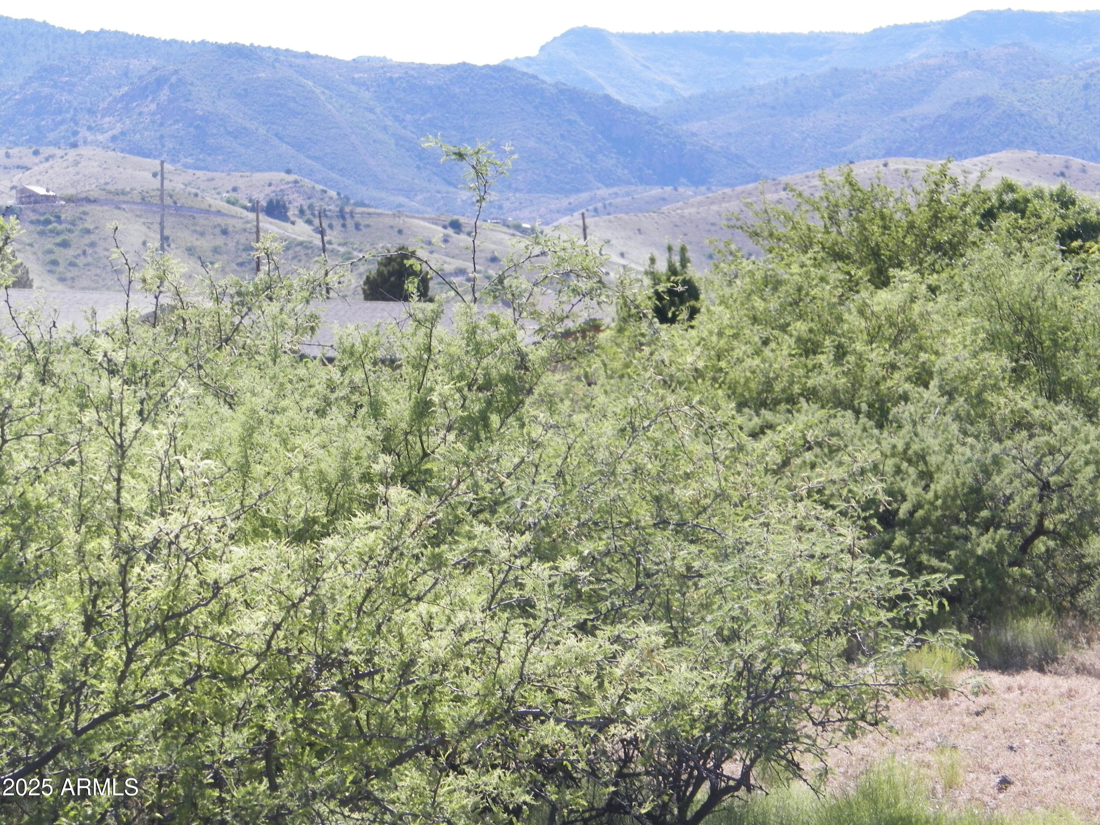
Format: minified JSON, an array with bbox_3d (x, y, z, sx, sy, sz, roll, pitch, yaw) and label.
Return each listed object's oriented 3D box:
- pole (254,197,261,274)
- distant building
[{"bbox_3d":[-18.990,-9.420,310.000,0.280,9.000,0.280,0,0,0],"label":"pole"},{"bbox_3d":[-187.730,-79.820,1750.000,12.500,7.200,12.000,0,0,25],"label":"distant building"}]

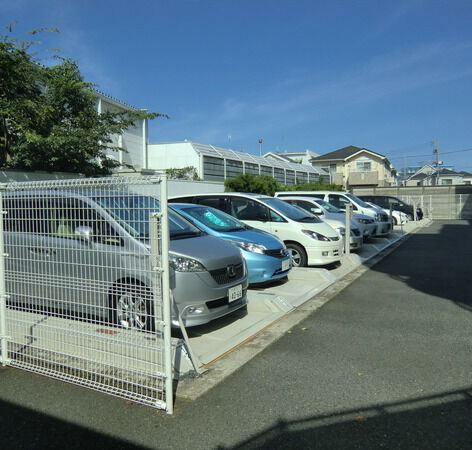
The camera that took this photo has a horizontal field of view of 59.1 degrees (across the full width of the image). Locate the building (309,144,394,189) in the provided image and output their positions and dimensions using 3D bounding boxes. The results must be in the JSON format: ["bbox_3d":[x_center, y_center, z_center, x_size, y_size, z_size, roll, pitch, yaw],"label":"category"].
[{"bbox_3d":[13.679,-5.008,47.525,8.400,8.100,8.500,1,3,28],"label":"building"}]

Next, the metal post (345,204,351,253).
[{"bbox_3d":[2.865,0.090,10.691,0.120,1.360,0.120,1,3,28],"label":"metal post"}]

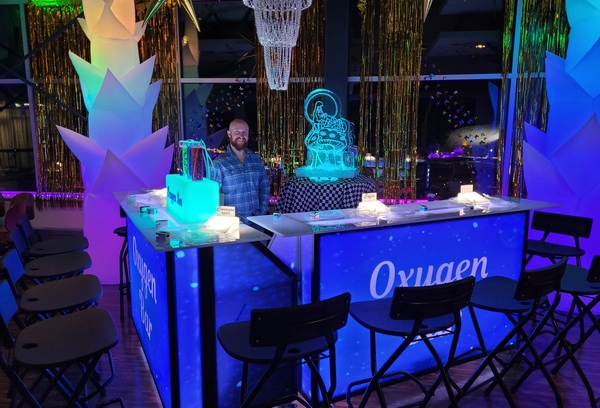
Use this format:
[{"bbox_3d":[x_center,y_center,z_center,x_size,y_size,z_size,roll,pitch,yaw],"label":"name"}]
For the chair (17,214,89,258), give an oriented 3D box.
[{"bbox_3d":[-1.894,0.592,3.467,0.536,0.994,0.492,-4,10,-24],"label":"chair"}]

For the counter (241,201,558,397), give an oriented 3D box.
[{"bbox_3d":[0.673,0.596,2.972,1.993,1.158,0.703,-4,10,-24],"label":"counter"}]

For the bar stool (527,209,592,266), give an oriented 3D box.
[{"bbox_3d":[1.959,0.589,3.547,0.536,0.994,0.492,-8,12,-40],"label":"bar stool"}]

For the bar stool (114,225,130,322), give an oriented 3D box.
[{"bbox_3d":[-1.426,0.475,4.194,0.492,0.994,0.536,-2,10,-15],"label":"bar stool"}]

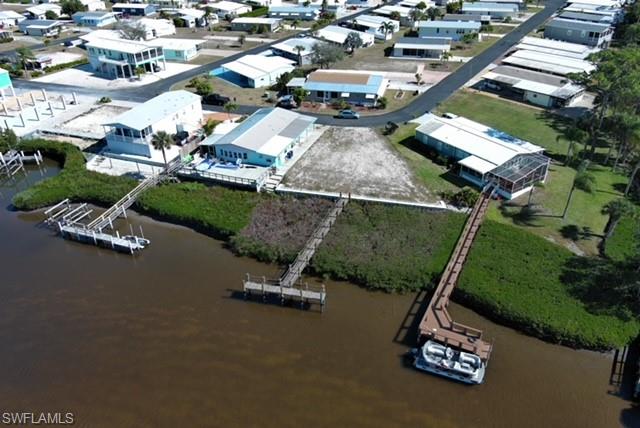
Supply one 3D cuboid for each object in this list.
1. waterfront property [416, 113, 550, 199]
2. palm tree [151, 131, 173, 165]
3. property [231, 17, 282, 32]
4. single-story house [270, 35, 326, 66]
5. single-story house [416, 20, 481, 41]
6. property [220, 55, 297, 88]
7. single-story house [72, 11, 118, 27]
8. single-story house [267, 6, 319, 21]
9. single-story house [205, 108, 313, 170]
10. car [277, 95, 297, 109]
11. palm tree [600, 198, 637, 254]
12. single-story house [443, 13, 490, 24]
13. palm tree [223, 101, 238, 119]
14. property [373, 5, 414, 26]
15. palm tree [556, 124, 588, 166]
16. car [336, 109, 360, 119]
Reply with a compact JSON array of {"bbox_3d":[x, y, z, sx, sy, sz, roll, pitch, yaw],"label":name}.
[{"bbox_3d":[26.169,-11.378,88.030,14.800,4.000,25.900,-22,38,-30],"label":"waterfront property"},{"bbox_3d":[-27.362,-11.192,89.571,3.500,6.100,3.500,11,34,19],"label":"palm tree"},{"bbox_3d":[-22.094,-66.724,180.561,15.303,3.627,9.981,8,33,15],"label":"property"},{"bbox_3d":[-6.039,-46.029,145.896,9.000,4.000,15.000,-22,36,-32],"label":"single-story house"},{"bbox_3d":[42.040,-60.291,167.514,18.892,4.077,9.503,7,33,13],"label":"single-story house"},{"bbox_3d":[-14.462,-35.650,127.535,14.800,3.300,14.700,-25,40,-34],"label":"property"},{"bbox_3d":[-87.195,-75.705,199.541,13.500,4.200,9.500,14,33,24],"label":"single-story house"},{"bbox_3d":[-9.826,-79.196,203.148,18.000,4.300,8.500,6,31,11],"label":"single-story house"},{"bbox_3d":[-11.141,-15.180,97.581,14.704,3.749,18.257,11,34,19],"label":"single-story house"},{"bbox_3d":[-6.780,-24.570,112.040,1.950,1.750,4.700,9,35,18],"label":"car"},{"bbox_3d":[35.003,0.709,61.314,4.300,6.400,4.300,-1,30,0],"label":"palm tree"},{"bbox_3d":[49.948,-65.350,175.065,17.200,3.300,9.500,3,32,4],"label":"single-story house"},{"bbox_3d":[-18.310,-21.000,105.650,3.120,3.710,3.120,2,33,8],"label":"palm tree"},{"bbox_3d":[27.506,-70.294,182.787,20.000,3.500,10.200,28,41,37],"label":"property"},{"bbox_3d":[39.566,-10.859,80.609,4.800,7.000,4.800,-1,30,0],"label":"palm tree"},{"bbox_3d":[6.021,-20.201,103.302,4.400,1.500,1.800,4,30,9],"label":"car"}]

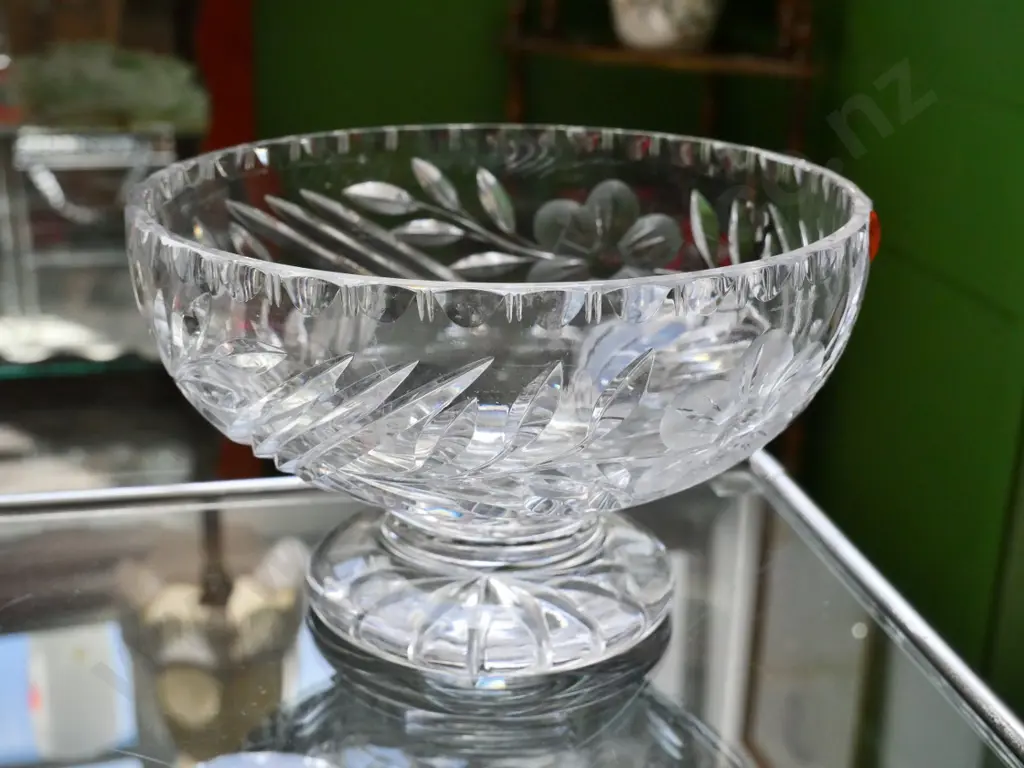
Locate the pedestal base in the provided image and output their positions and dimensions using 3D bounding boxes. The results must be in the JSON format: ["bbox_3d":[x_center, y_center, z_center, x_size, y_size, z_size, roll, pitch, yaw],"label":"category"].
[{"bbox_3d":[-0.007,0.049,0.425,0.115,0.029,0.115,1,21,0],"label":"pedestal base"}]

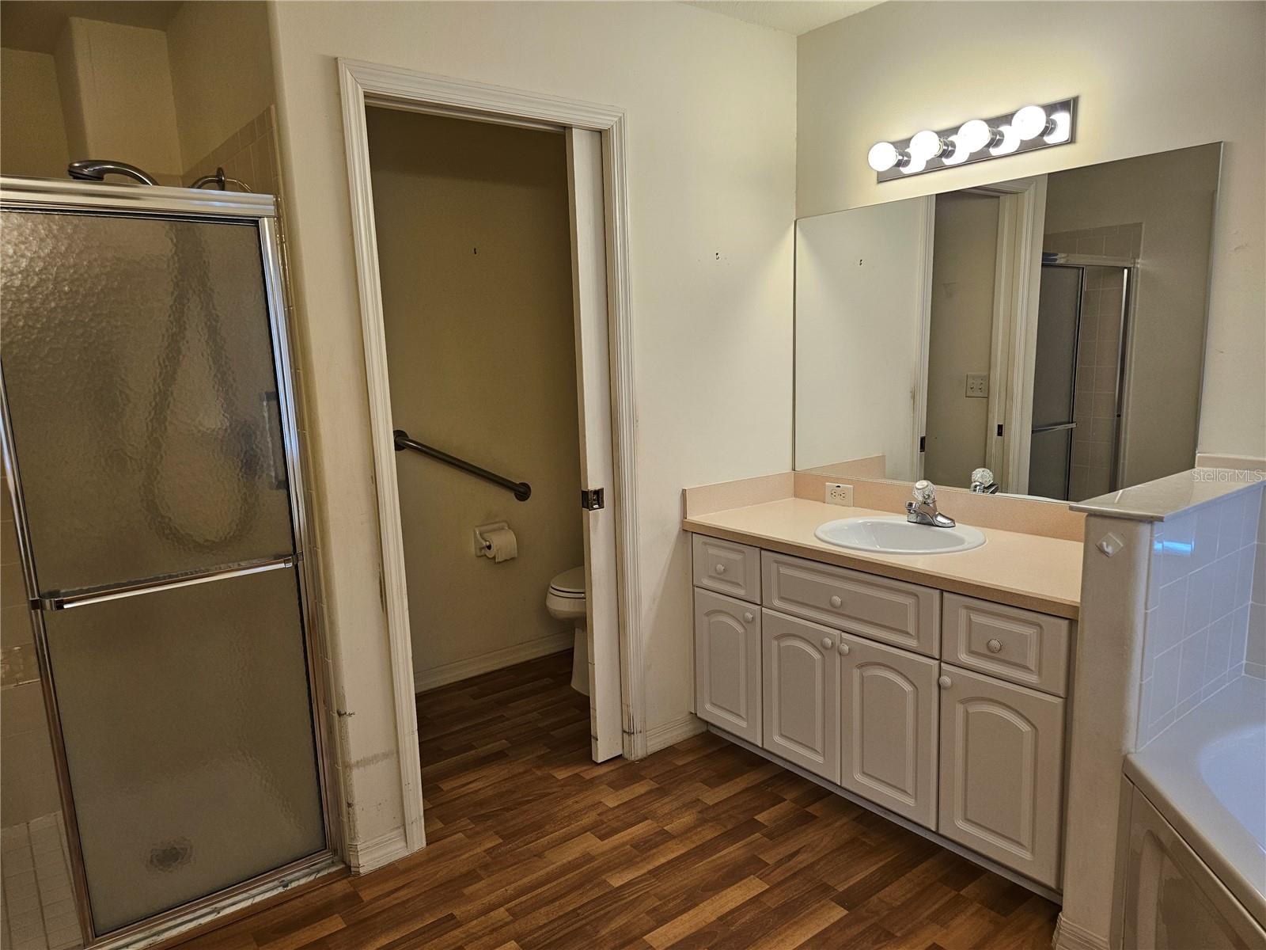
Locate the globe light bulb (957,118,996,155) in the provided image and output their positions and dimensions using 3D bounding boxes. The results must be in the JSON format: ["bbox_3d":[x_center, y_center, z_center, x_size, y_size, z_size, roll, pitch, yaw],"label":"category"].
[{"bbox_3d":[0.955,-0.947,2.355,0.087,0.087,0.087,-9,11,-37],"label":"globe light bulb"}]

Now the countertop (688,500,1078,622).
[{"bbox_3d":[0.801,0.202,2.491,0.563,0.036,1.328,-9,11,-37],"label":"countertop"}]

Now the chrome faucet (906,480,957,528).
[{"bbox_3d":[0.901,0.087,2.590,0.147,0.148,0.157,-9,11,-37],"label":"chrome faucet"}]

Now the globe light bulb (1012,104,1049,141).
[{"bbox_3d":[1.052,-0.933,2.232,0.087,0.087,0.087,-9,11,-37],"label":"globe light bulb"}]

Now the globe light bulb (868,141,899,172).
[{"bbox_3d":[0.771,-0.978,2.589,0.087,0.087,0.087,-2,9,0],"label":"globe light bulb"}]

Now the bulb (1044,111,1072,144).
[{"bbox_3d":[1.135,-0.926,2.244,0.085,0.085,0.085,-9,11,-37],"label":"bulb"}]

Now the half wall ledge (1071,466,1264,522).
[{"bbox_3d":[1.217,0.036,1.861,0.672,0.014,0.178,-9,11,-37],"label":"half wall ledge"}]

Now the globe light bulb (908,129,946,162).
[{"bbox_3d":[0.861,-0.967,2.474,0.087,0.087,0.087,-9,11,-37],"label":"globe light bulb"}]

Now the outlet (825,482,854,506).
[{"bbox_3d":[0.734,0.071,2.996,0.012,0.073,0.118,-9,11,-37],"label":"outlet"}]

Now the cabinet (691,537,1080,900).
[{"bbox_3d":[0.820,0.585,2.553,0.548,0.745,1.323,-9,11,-37],"label":"cabinet"}]

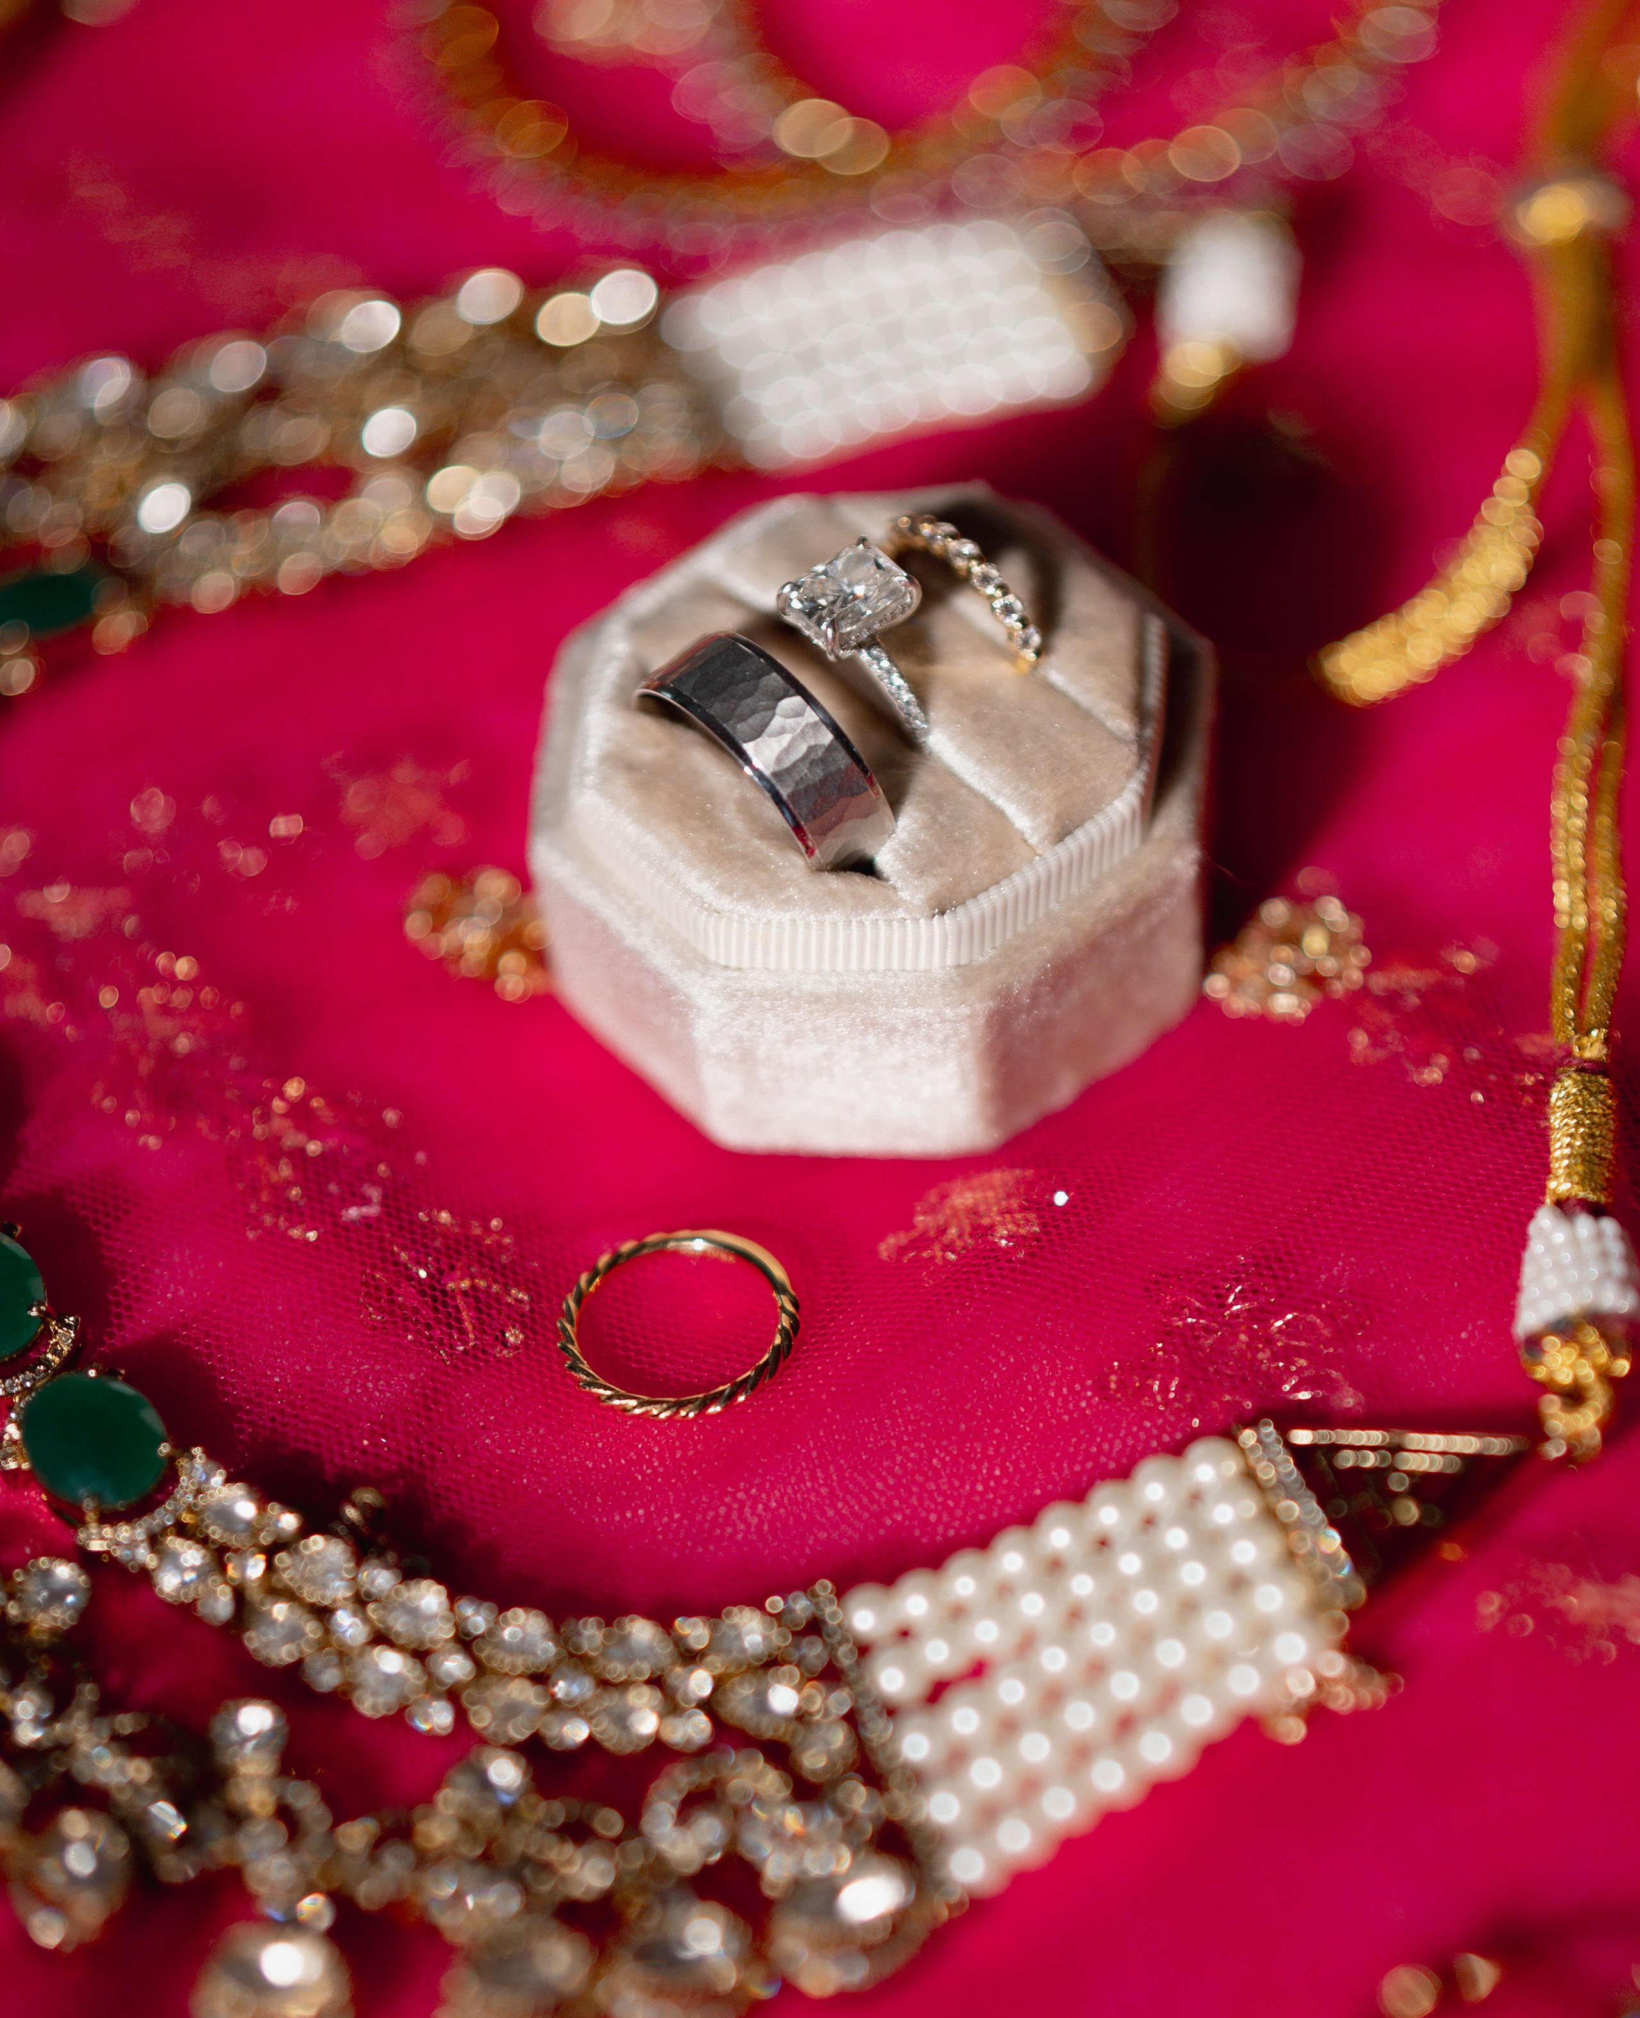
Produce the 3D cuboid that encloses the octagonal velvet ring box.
[{"bbox_3d":[0.005,-0.018,0.293,0.056,0.026,0.056,1,50,8],"label":"octagonal velvet ring box"}]

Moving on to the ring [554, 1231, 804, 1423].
[{"bbox_3d":[-0.011,0.025,0.274,0.019,0.002,0.019,-3,50,4],"label":"ring"}]

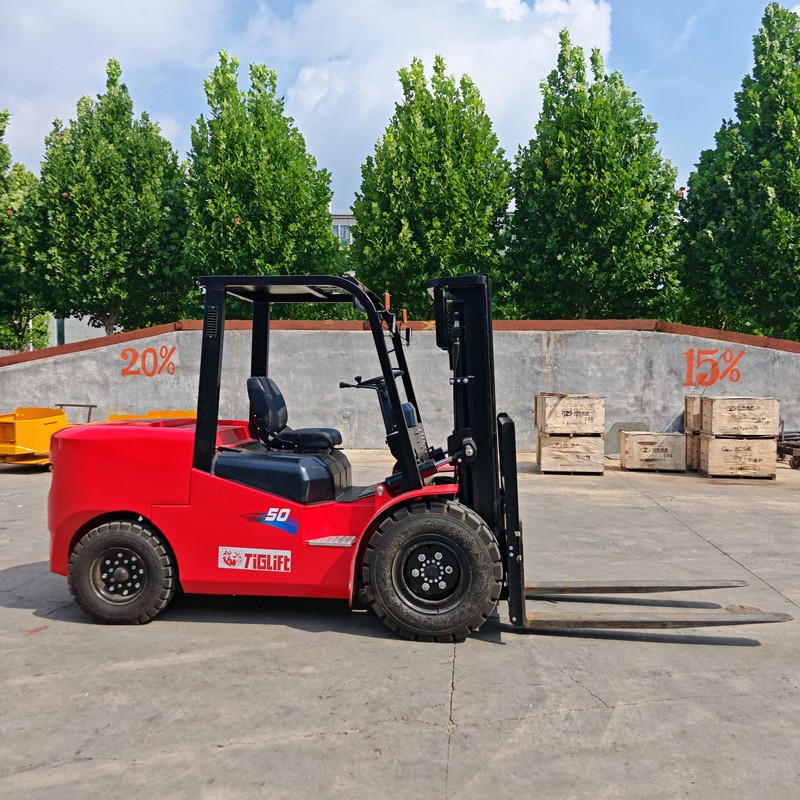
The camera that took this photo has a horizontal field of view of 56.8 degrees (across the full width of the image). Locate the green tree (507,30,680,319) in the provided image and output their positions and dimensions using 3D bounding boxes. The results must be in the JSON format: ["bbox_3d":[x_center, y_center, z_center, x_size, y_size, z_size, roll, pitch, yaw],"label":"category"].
[{"bbox_3d":[4.926,-4.246,18.822,4.471,10.094,4.471,1,3,6],"label":"green tree"}]

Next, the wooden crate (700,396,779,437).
[{"bbox_3d":[5.205,0.275,11.354,0.930,0.585,0.680,1,3,8],"label":"wooden crate"}]

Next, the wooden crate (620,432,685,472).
[{"bbox_3d":[4.066,0.829,11.935,0.910,0.590,0.680,1,3,9],"label":"wooden crate"}]

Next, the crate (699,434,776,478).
[{"bbox_3d":[5.153,0.862,11.322,0.930,0.590,0.680,1,3,10],"label":"crate"}]

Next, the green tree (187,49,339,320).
[{"bbox_3d":[-3.641,-4.223,19.725,4.252,9.886,4.252,1,3,6],"label":"green tree"}]

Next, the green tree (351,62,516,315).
[{"bbox_3d":[0.792,-4.036,19.233,4.197,9.598,4.197,1,3,6],"label":"green tree"}]

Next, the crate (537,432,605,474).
[{"bbox_3d":[2.657,0.841,11.594,0.930,0.590,0.690,0,3,5],"label":"crate"}]

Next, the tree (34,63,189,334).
[{"bbox_3d":[-7.807,-4.280,20.224,4.193,9.915,4.193,1,3,6],"label":"tree"}]

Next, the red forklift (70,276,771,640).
[{"bbox_3d":[0.133,0.301,5.157,4.831,2.240,1.480,0,3,3],"label":"red forklift"}]

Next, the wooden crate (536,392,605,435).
[{"bbox_3d":[2.656,0.245,11.604,0.920,0.600,0.700,0,3,-3],"label":"wooden crate"}]

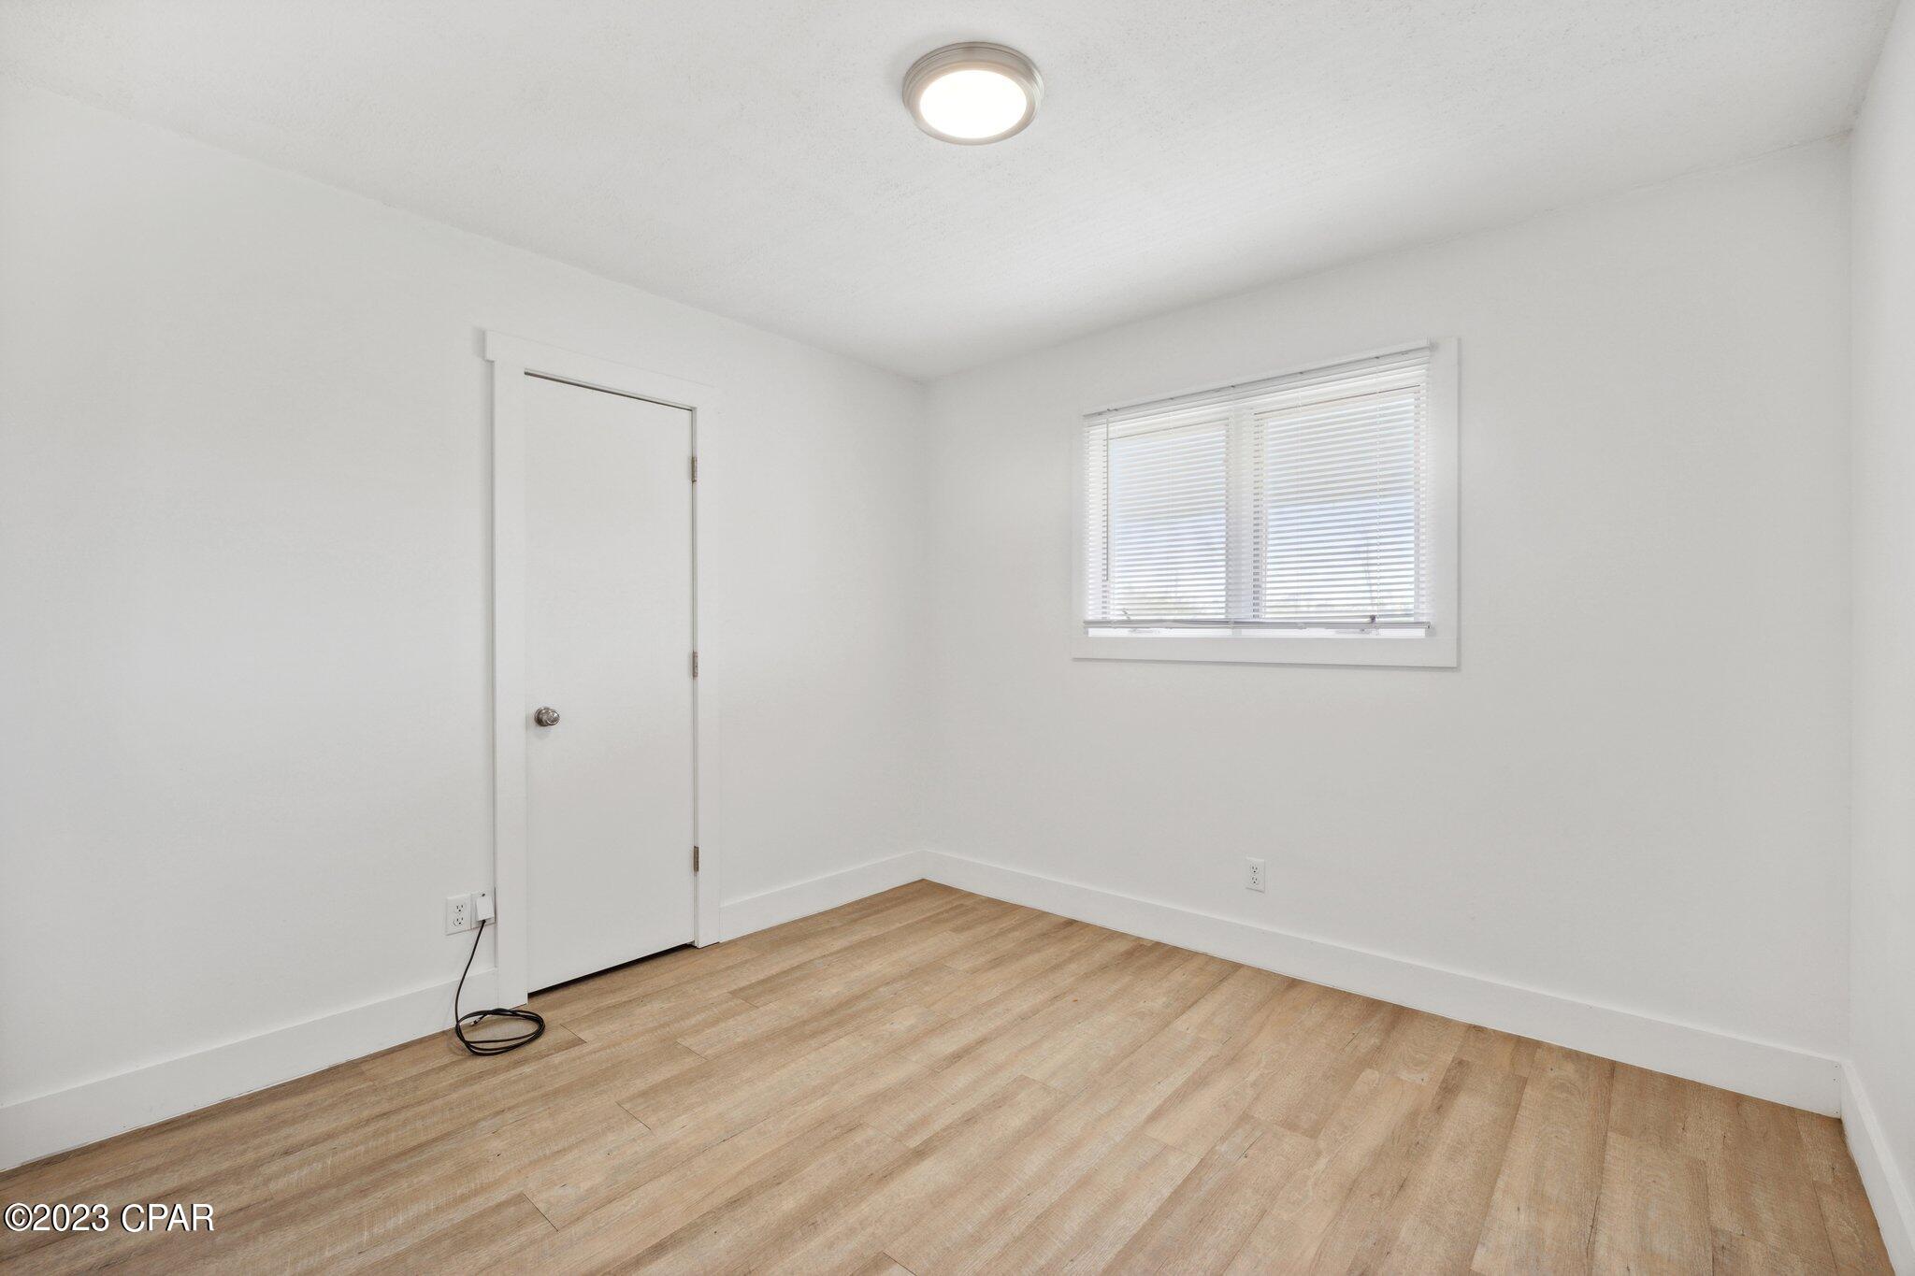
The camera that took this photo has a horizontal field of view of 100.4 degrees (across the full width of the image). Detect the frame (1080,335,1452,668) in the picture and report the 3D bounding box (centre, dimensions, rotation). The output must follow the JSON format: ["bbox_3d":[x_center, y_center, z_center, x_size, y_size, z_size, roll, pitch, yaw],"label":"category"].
[{"bbox_3d":[1.023,-0.418,2.918,1.388,1.027,0.060,0,0,39],"label":"frame"}]

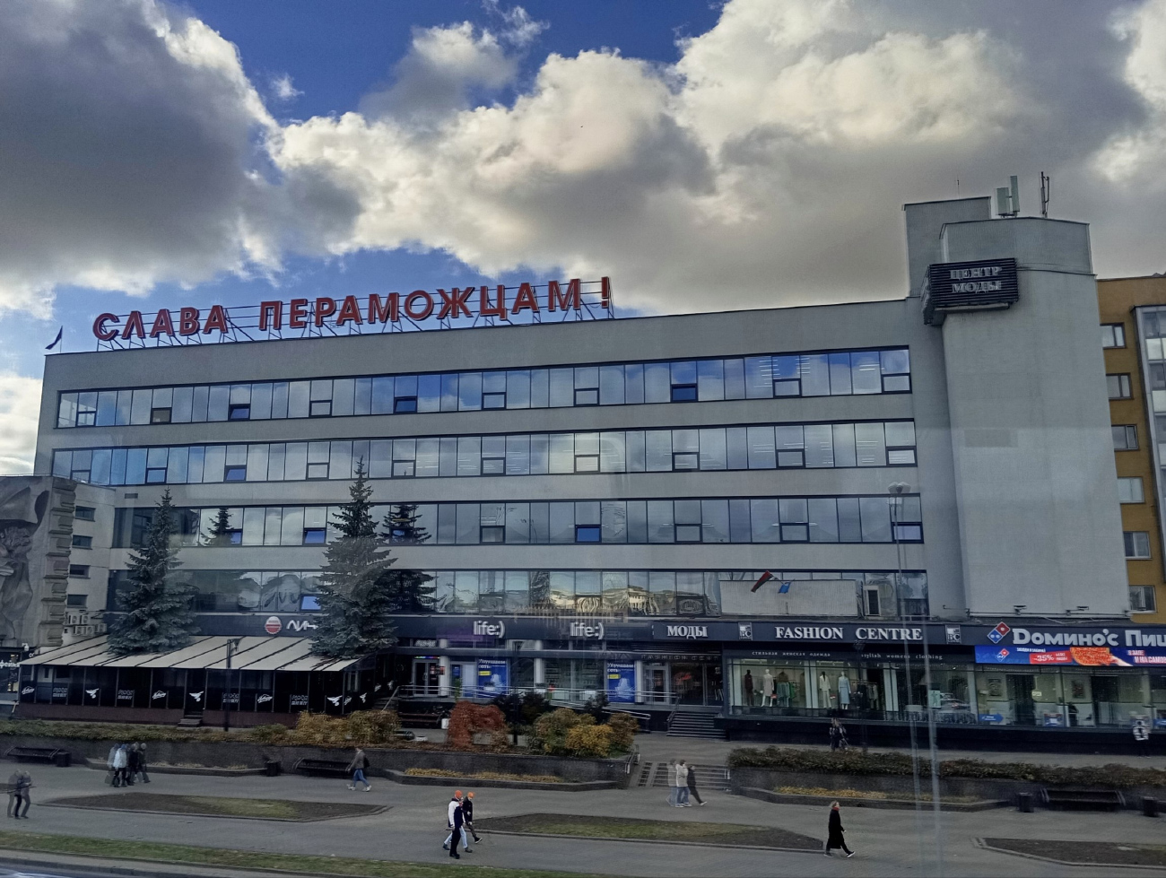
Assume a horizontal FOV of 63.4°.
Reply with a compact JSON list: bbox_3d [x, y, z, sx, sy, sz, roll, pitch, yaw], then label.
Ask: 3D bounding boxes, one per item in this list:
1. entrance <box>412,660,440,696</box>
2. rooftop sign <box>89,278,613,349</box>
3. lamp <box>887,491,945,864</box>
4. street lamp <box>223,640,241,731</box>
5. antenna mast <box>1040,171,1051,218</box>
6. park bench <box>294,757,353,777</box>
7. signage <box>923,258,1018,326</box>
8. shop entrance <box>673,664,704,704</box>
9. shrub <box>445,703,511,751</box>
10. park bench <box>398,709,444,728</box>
[{"bbox_3d":[-9.577,14.564,57.550,1.840,2.158,0.300,-2,-10,13],"label":"entrance"},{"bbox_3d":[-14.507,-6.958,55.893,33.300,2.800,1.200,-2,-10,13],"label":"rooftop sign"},{"bbox_3d":[10.010,6.971,28.576,0.700,11.322,0.600,-2,-10,13],"label":"lamp"},{"bbox_3d":[-17.623,12.342,47.305,0.700,4.540,0.350,-2,-10,13],"label":"street lamp"},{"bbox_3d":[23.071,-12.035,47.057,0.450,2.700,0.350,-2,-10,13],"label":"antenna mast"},{"bbox_3d":[-11.697,14.727,42.391,2.500,0.800,0.750,-2,-10,13],"label":"park bench"},{"bbox_3d":[20.990,-7.931,51.409,4.210,2.309,3.500,-2,-10,13],"label":"signage"},{"bbox_3d":[5.997,13.982,53.866,1.770,2.298,0.300,-2,-10,13],"label":"shop entrance"},{"bbox_3d":[-4.634,12.477,41.120,2.400,2.000,1.900,-2,-10,13],"label":"shrub"},{"bbox_3d":[-8.316,14.468,48.761,2.500,0.950,0.700,-2,-10,13],"label":"park bench"}]

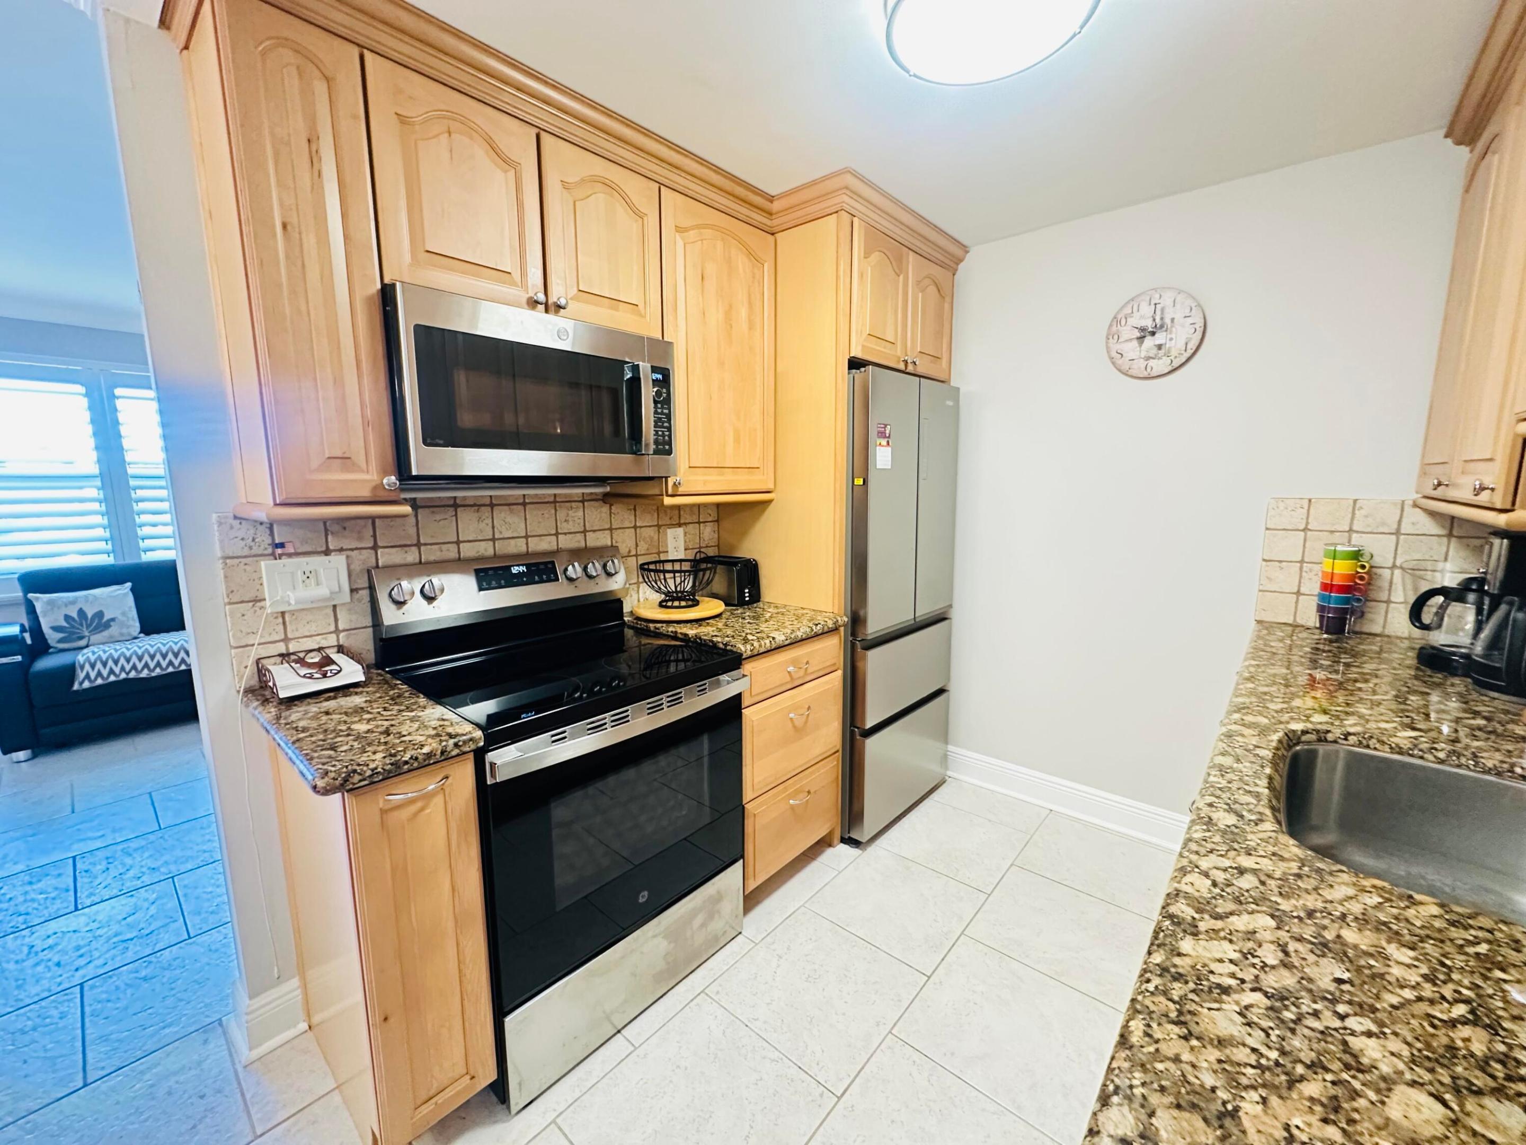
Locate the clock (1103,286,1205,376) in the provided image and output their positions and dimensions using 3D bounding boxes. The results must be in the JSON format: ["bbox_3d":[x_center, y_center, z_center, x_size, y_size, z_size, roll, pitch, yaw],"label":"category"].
[{"bbox_3d":[1.419,-0.865,2.239,0.307,0.307,0.025,7,11,40],"label":"clock"}]

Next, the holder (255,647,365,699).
[{"bbox_3d":[-1.073,0.237,1.474,0.160,0.077,0.182,7,11,40],"label":"holder"}]

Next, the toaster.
[{"bbox_3d":[-0.136,0.033,2.510,0.213,0.171,0.135,7,11,40],"label":"toaster"}]

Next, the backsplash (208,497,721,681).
[{"bbox_3d":[-0.708,-0.024,2.010,0.012,0.435,1.593,7,11,40],"label":"backsplash"}]

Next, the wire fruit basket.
[{"bbox_3d":[-0.310,0.046,2.243,0.274,0.152,0.274,0,8,0],"label":"wire fruit basket"}]

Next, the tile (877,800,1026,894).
[{"bbox_3d":[0.757,1.066,2.442,0.457,0.010,0.457,7,11,40],"label":"tile"}]

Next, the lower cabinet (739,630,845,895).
[{"bbox_3d":[-0.125,0.619,2.281,0.635,0.843,0.542,7,11,40],"label":"lower cabinet"}]

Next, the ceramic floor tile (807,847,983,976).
[{"bbox_3d":[0.457,1.118,2.095,0.457,0.010,0.457,7,11,40],"label":"ceramic floor tile"}]

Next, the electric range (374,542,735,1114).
[{"bbox_3d":[-0.535,0.561,1.757,0.675,1.183,0.755,7,11,40],"label":"electric range"}]

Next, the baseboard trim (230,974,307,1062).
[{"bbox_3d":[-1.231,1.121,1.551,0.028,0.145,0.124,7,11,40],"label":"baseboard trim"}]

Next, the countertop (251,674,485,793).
[{"bbox_3d":[-0.887,0.315,1.331,0.650,0.034,0.277,7,11,40],"label":"countertop"}]

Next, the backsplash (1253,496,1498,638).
[{"bbox_3d":[1.956,-0.009,1.915,0.630,0.429,0.012,7,11,40],"label":"backsplash"}]

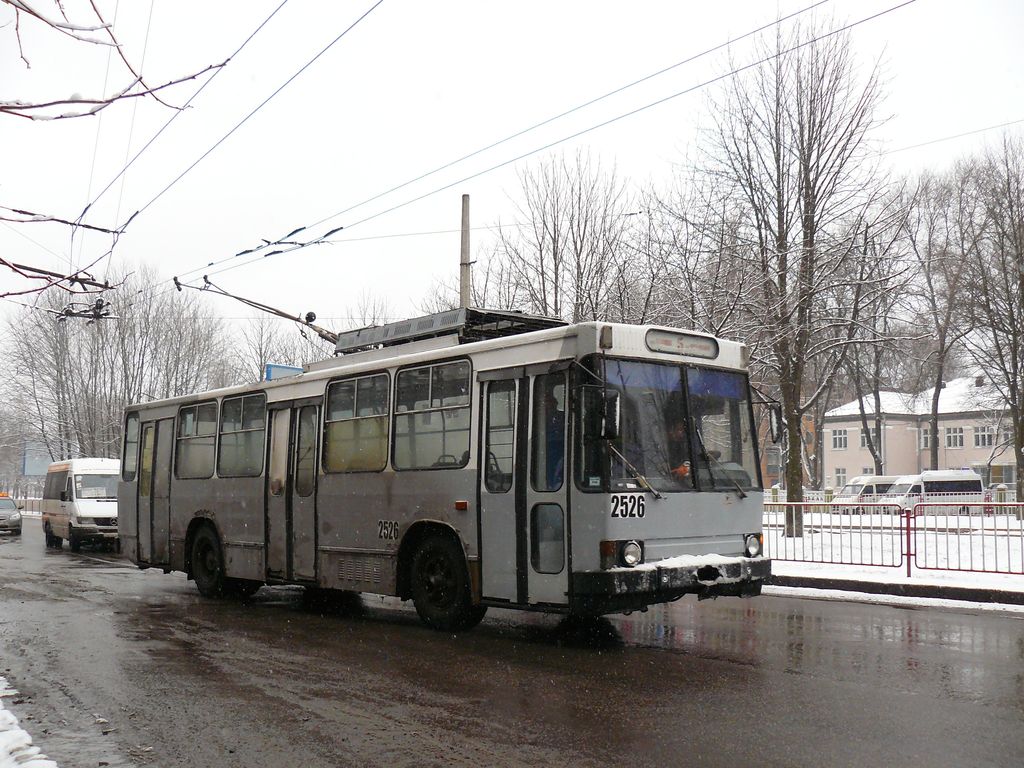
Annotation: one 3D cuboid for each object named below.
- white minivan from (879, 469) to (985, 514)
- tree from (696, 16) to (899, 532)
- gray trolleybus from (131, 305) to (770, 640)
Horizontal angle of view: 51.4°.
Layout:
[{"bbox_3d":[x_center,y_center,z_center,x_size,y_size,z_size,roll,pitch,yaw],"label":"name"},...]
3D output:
[{"bbox_3d":[21.076,5.441,53.500,4.900,2.300,1.850,0,-6,-6],"label":"white minivan"},{"bbox_3d":[7.587,-2.972,28.769,5.000,14.100,5.000,0,-6,0],"label":"tree"},{"bbox_3d":[-1.982,1.259,14.515,2.500,3.400,11.450,5,-8,-40],"label":"gray trolleybus"}]

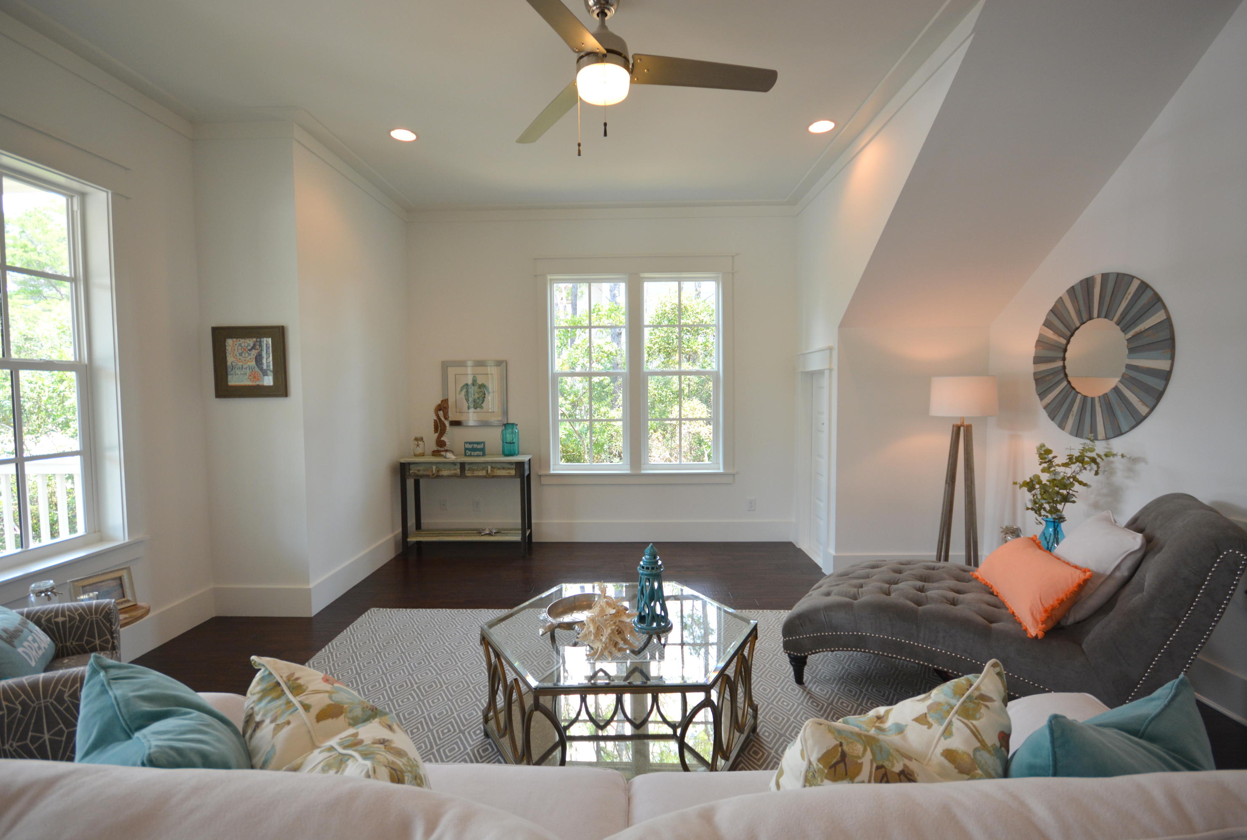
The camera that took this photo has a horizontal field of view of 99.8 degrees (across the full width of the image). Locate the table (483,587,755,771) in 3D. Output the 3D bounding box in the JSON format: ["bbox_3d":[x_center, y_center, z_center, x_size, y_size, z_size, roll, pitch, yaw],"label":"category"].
[{"bbox_3d":[-0.009,0.999,2.012,1.051,0.438,0.891,0,3,-1],"label":"table"}]

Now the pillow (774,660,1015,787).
[{"bbox_3d":[0.491,0.685,1.043,0.460,0.450,0.190,-2,26,-20],"label":"pillow"}]

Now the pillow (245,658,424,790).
[{"bbox_3d":[-0.520,0.694,1.009,0.460,0.450,0.190,2,27,36],"label":"pillow"}]

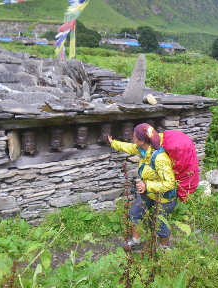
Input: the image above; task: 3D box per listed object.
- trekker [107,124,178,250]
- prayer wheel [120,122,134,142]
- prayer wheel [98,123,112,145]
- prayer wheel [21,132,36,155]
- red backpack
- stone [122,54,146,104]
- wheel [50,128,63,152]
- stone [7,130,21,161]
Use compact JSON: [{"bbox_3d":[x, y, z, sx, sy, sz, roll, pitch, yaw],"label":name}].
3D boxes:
[{"bbox_3d":[0.374,0.467,3.745,0.650,1.580,0.910,-9,20,-34],"label":"trekker"},{"bbox_3d":[0.255,-0.172,4.273,0.150,0.250,0.150,2,16,-1],"label":"prayer wheel"},{"bbox_3d":[-0.046,-0.139,4.118,0.150,0.250,0.150,-7,18,-28],"label":"prayer wheel"},{"bbox_3d":[-0.942,-0.018,3.650,0.150,0.250,0.150,2,16,-1],"label":"prayer wheel"},{"bbox_3d":[0.801,0.253,3.660,0.360,0.720,0.380,-21,26,-30],"label":"red backpack"},{"bbox_3d":[0.323,-0.845,4.100,0.290,0.630,0.100,1,16,-6],"label":"stone"},{"bbox_3d":[-0.643,-0.053,3.806,0.150,0.250,0.150,2,16,-1],"label":"wheel"},{"bbox_3d":[-1.056,0.022,3.470,0.130,0.320,0.120,-7,18,-28],"label":"stone"}]

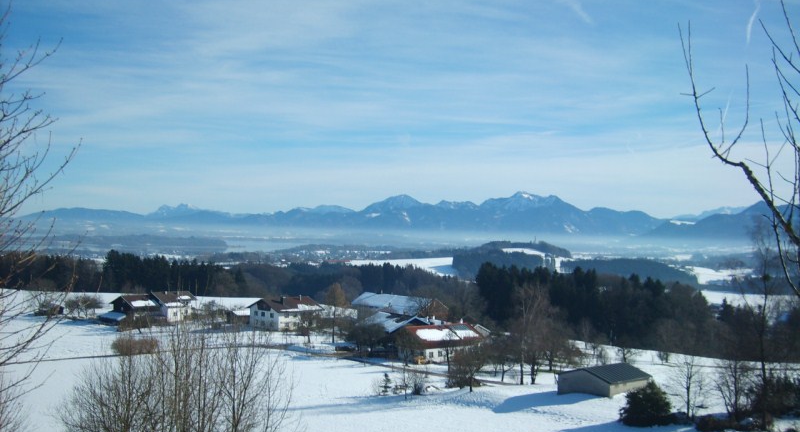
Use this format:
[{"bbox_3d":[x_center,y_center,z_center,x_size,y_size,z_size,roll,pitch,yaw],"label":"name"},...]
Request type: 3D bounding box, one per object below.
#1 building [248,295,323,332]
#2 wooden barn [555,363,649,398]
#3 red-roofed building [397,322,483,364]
[{"bbox_3d":[-34.905,29.556,247.751,16.900,8.760,16.000,2,-1,-45],"label":"building"},{"bbox_3d":[43.974,35.101,172.943,15.200,5.851,13.000,2,-1,-41],"label":"wooden barn"},{"bbox_3d":[9.873,33.198,214.757,20.800,7.708,15.000,2,-1,-36],"label":"red-roofed building"}]

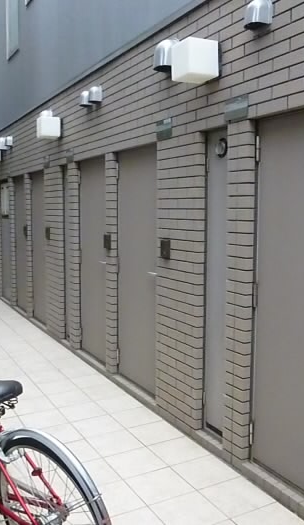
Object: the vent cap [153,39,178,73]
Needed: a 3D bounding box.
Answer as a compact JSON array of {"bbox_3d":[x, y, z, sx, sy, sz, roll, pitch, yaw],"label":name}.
[{"bbox_3d":[0.087,-1.410,3.407,0.145,0.190,0.175,-3,7,-29],"label":"vent cap"}]

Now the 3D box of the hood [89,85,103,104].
[{"bbox_3d":[-0.511,-1.502,4.517,0.120,0.145,0.132,-3,6,-29],"label":"hood"}]

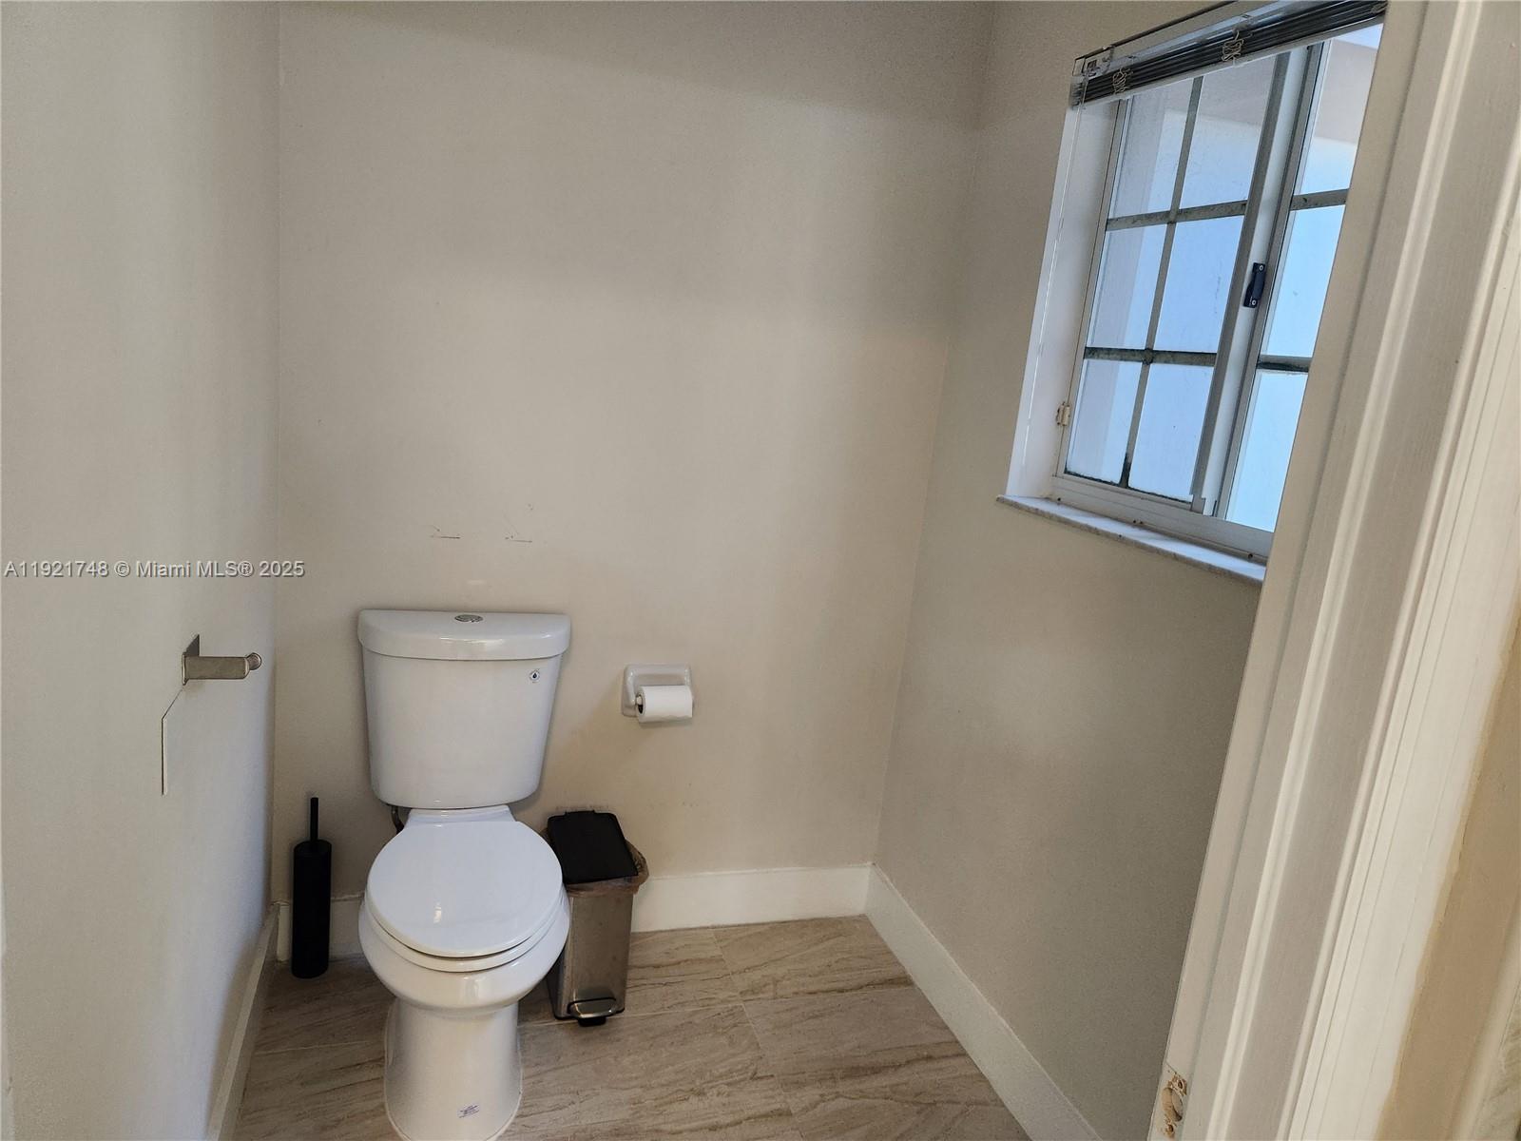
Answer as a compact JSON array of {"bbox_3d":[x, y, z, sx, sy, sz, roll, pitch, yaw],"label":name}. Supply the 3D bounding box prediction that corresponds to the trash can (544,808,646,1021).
[{"bbox_3d":[-0.366,0.733,2.165,0.161,0.332,0.302,1,13,-22],"label":"trash can"}]

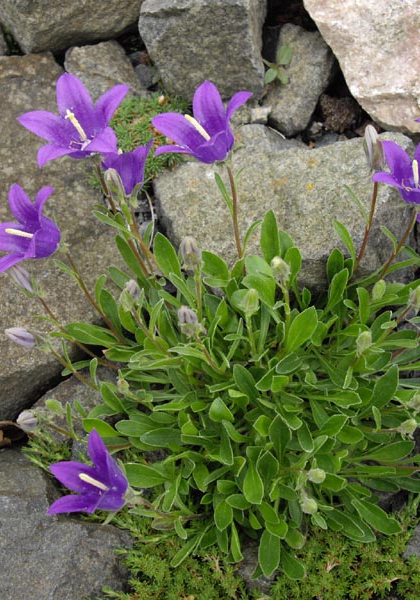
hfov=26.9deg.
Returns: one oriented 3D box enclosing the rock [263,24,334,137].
[{"bbox_3d":[0.064,-0.159,0.635,0.050,0.042,0.075,0,50,0],"label":"rock"}]

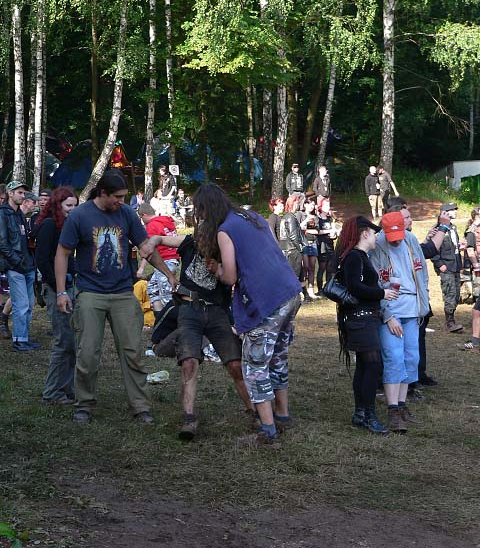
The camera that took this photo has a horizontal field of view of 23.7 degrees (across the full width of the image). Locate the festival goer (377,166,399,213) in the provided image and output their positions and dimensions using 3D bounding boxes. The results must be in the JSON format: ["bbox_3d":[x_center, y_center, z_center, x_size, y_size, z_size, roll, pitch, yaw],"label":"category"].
[{"bbox_3d":[4.568,-2.481,35.500,0.680,1.760,0.420,1,3,21],"label":"festival goer"}]

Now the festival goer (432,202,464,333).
[{"bbox_3d":[2.819,-0.083,15.500,0.480,1.770,0.550,2,3,41],"label":"festival goer"}]

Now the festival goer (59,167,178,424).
[{"bbox_3d":[-0.867,0.157,8.050,0.850,1.770,0.420,-1,3,-12],"label":"festival goer"}]

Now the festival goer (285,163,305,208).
[{"bbox_3d":[1.563,-2.210,32.000,0.560,1.780,0.380,-1,3,-20],"label":"festival goer"}]

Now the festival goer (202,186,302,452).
[{"bbox_3d":[0.077,0.269,7.700,0.600,1.740,0.520,1,3,25],"label":"festival goer"}]

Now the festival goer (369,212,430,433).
[{"bbox_3d":[1.232,0.365,8.800,0.550,1.689,0.420,0,3,-5],"label":"festival goer"}]

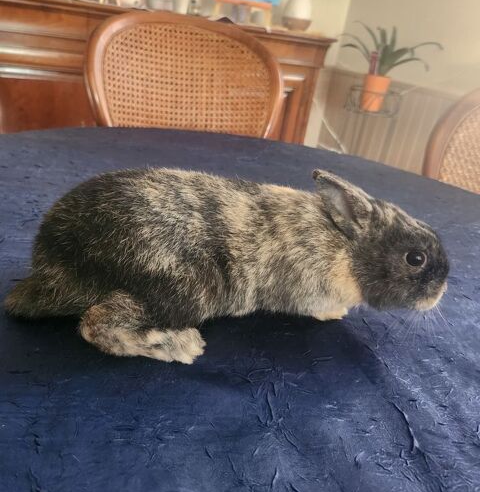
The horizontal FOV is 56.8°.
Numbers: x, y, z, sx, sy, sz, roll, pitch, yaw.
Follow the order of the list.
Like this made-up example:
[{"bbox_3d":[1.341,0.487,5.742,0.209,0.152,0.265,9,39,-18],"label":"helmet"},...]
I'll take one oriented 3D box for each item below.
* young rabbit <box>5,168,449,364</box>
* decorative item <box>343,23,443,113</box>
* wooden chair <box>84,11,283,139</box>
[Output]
[{"bbox_3d":[0.008,0.006,0.355,0.365,0.120,0.120,3,28,-11],"label":"young rabbit"},{"bbox_3d":[0.706,-0.848,2.100,0.343,0.331,0.404,-5,30,-24],"label":"decorative item"},{"bbox_3d":[-0.106,0.011,1.051,0.485,0.970,0.540,-1,29,-18],"label":"wooden chair"}]

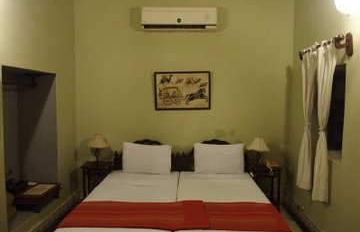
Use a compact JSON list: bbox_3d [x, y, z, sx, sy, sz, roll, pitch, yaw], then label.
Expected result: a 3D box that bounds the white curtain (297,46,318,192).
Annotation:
[{"bbox_3d":[1.418,0.063,3.258,0.113,1.538,0.390,1,5,2],"label":"white curtain"}]

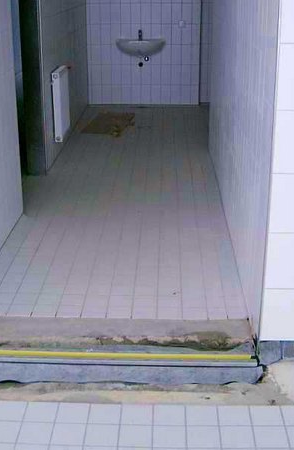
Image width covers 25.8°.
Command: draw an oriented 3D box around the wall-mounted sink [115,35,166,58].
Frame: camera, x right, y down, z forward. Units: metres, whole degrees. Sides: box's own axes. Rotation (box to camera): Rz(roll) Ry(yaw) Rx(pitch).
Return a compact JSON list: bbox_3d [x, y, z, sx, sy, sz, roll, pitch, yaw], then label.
[{"bbox_3d":[-0.077,-2.113,7.589,0.590,0.205,0.450,1,21,2],"label":"wall-mounted sink"}]

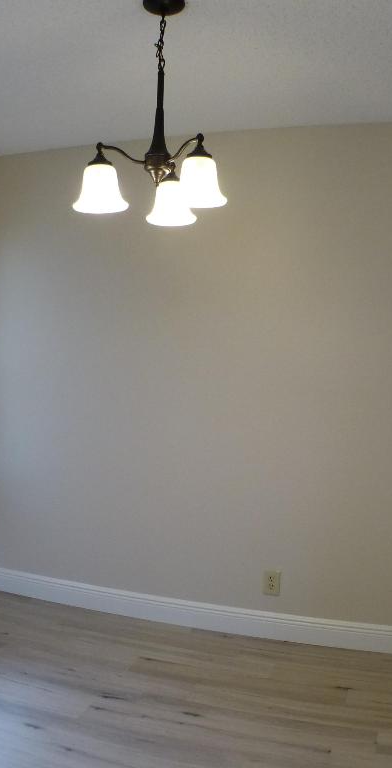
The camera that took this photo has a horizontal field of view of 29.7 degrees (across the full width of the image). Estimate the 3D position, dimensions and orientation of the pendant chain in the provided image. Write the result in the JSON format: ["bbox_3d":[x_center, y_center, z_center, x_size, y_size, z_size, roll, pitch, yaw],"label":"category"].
[{"bbox_3d":[-0.099,-0.960,2.085,0.030,0.158,0.028,2,3,18],"label":"pendant chain"}]

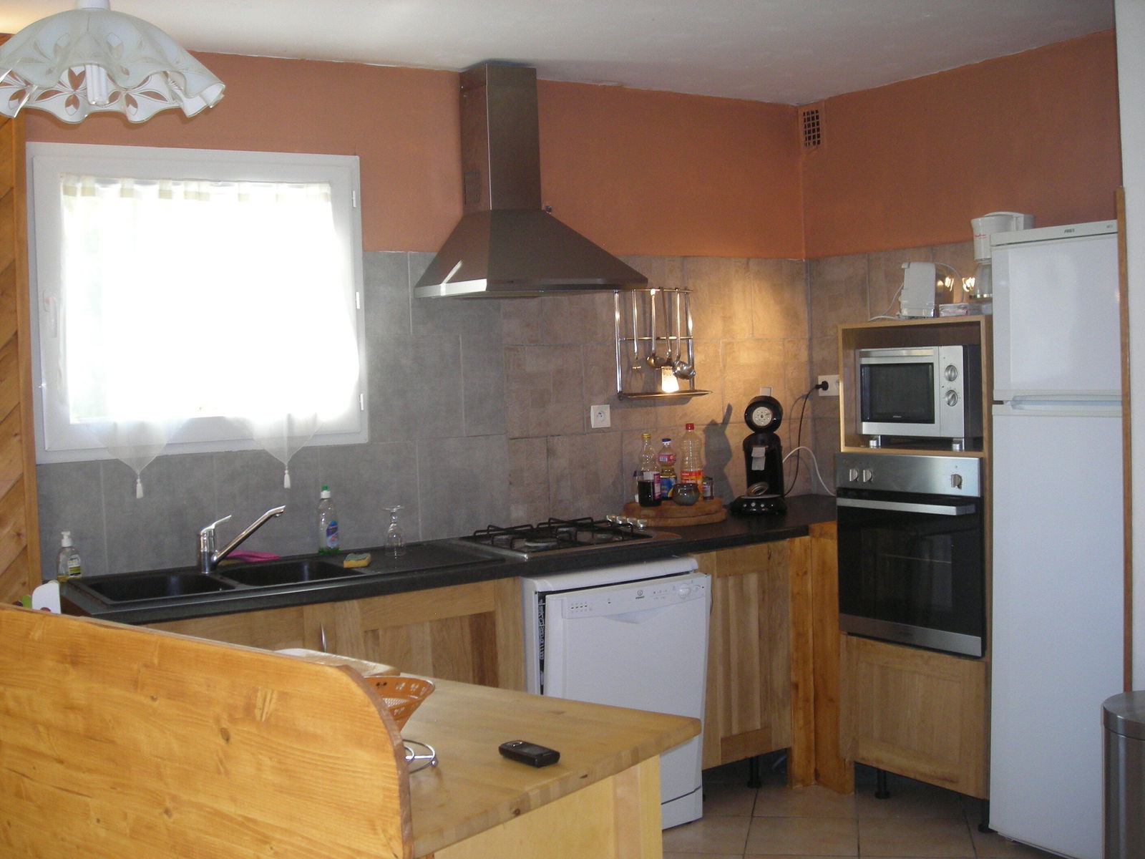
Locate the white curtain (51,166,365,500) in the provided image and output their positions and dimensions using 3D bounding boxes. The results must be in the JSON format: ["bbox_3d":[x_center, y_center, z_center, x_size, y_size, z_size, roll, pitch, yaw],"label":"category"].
[{"bbox_3d":[-1.047,-0.290,3.742,0.910,0.940,0.050,-4,4,-31],"label":"white curtain"}]

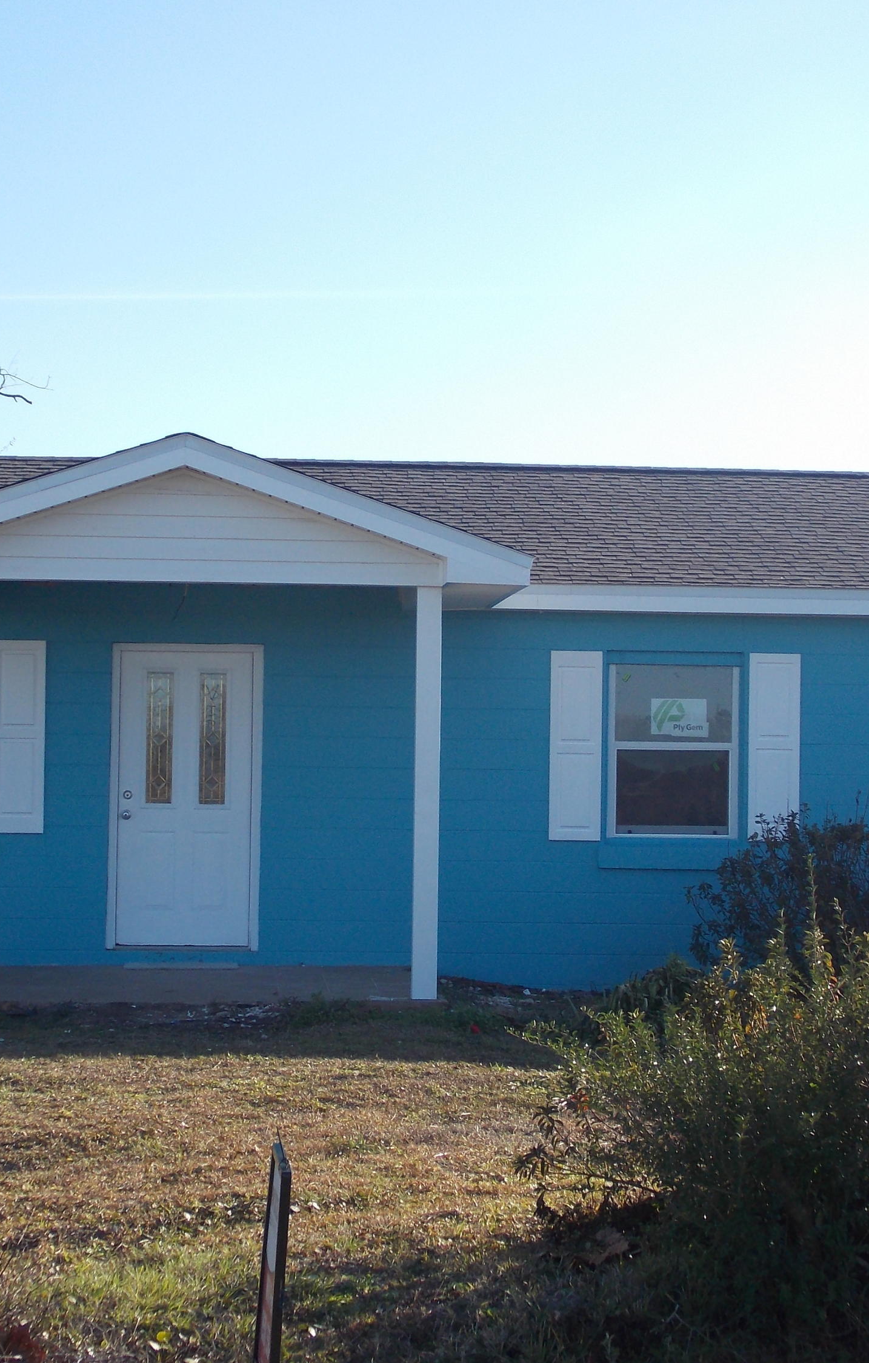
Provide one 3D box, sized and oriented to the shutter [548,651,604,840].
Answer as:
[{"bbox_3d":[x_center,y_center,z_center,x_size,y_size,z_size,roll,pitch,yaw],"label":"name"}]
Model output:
[{"bbox_3d":[0.970,0.446,18.721,0.351,1.295,0.035,1,-2,-5],"label":"shutter"}]

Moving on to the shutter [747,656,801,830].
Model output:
[{"bbox_3d":[2.345,0.464,18.830,0.357,1.297,0.035,1,-2,-5],"label":"shutter"}]

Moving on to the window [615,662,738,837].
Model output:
[{"bbox_3d":[1.646,0.484,18.866,0.899,1.182,0.100,1,-2,-5],"label":"window"}]

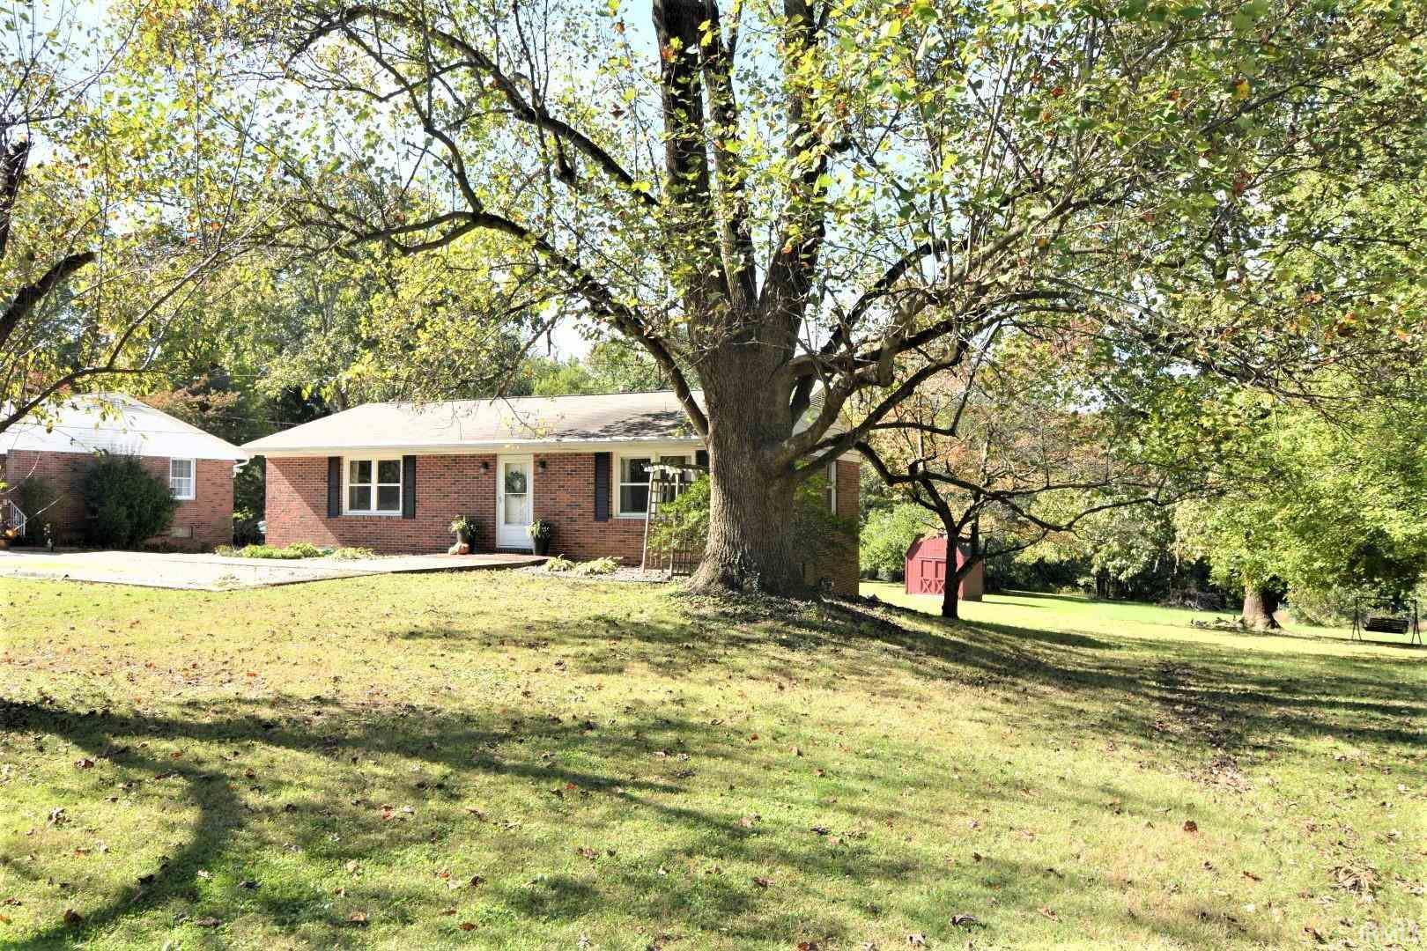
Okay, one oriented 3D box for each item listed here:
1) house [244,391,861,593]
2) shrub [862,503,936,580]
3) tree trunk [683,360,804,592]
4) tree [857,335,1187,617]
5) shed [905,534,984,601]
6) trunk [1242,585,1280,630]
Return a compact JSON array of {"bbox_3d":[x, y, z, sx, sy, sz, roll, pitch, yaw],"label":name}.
[{"bbox_3d":[-3.600,0.450,24.600,13.700,5.050,8.300,0,-2,22],"label":"house"},{"bbox_3d":[11.600,4.050,60.000,5.000,4.900,4.600,0,-1,11],"label":"shrub"},{"bbox_3d":[0.510,0.030,15.600,1.850,3.850,1.750,0,-1,2],"label":"tree trunk"},{"bbox_3d":[8.100,0.050,25.000,8.300,7.400,7.200,0,-1,18],"label":"tree"},{"bbox_3d":[12.400,4.820,50.600,3.100,3.250,3.400,-1,-2,31],"label":"shed"},{"bbox_3d":[21.300,5.150,37.000,1.450,1.800,1.400,-1,-2,30],"label":"trunk"}]

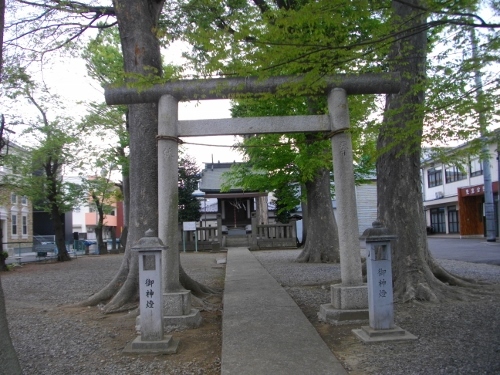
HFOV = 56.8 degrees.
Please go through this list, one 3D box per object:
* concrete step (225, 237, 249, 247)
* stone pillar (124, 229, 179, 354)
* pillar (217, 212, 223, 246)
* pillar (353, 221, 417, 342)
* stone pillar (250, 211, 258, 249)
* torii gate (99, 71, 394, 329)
[{"bbox_3d":[-0.820,3.362,28.674,1.400,0.600,0.700,-2,-5,-2],"label":"concrete step"},{"bbox_3d":[-1.166,1.204,5.583,0.610,1.400,0.610,-2,-5,-3],"label":"stone pillar"},{"bbox_3d":[-1.873,2.682,28.252,0.320,2.184,0.320,-2,-5,-2],"label":"pillar"},{"bbox_3d":[1.590,1.104,5.662,0.610,1.371,0.610,-2,-5,-3],"label":"pillar"},{"bbox_3d":[0.238,2.672,28.286,0.380,2.283,0.380,-2,-5,-2],"label":"stone pillar"},{"bbox_3d":[0.090,0.151,6.800,4.466,3.581,0.860,-2,-5,-1],"label":"torii gate"}]

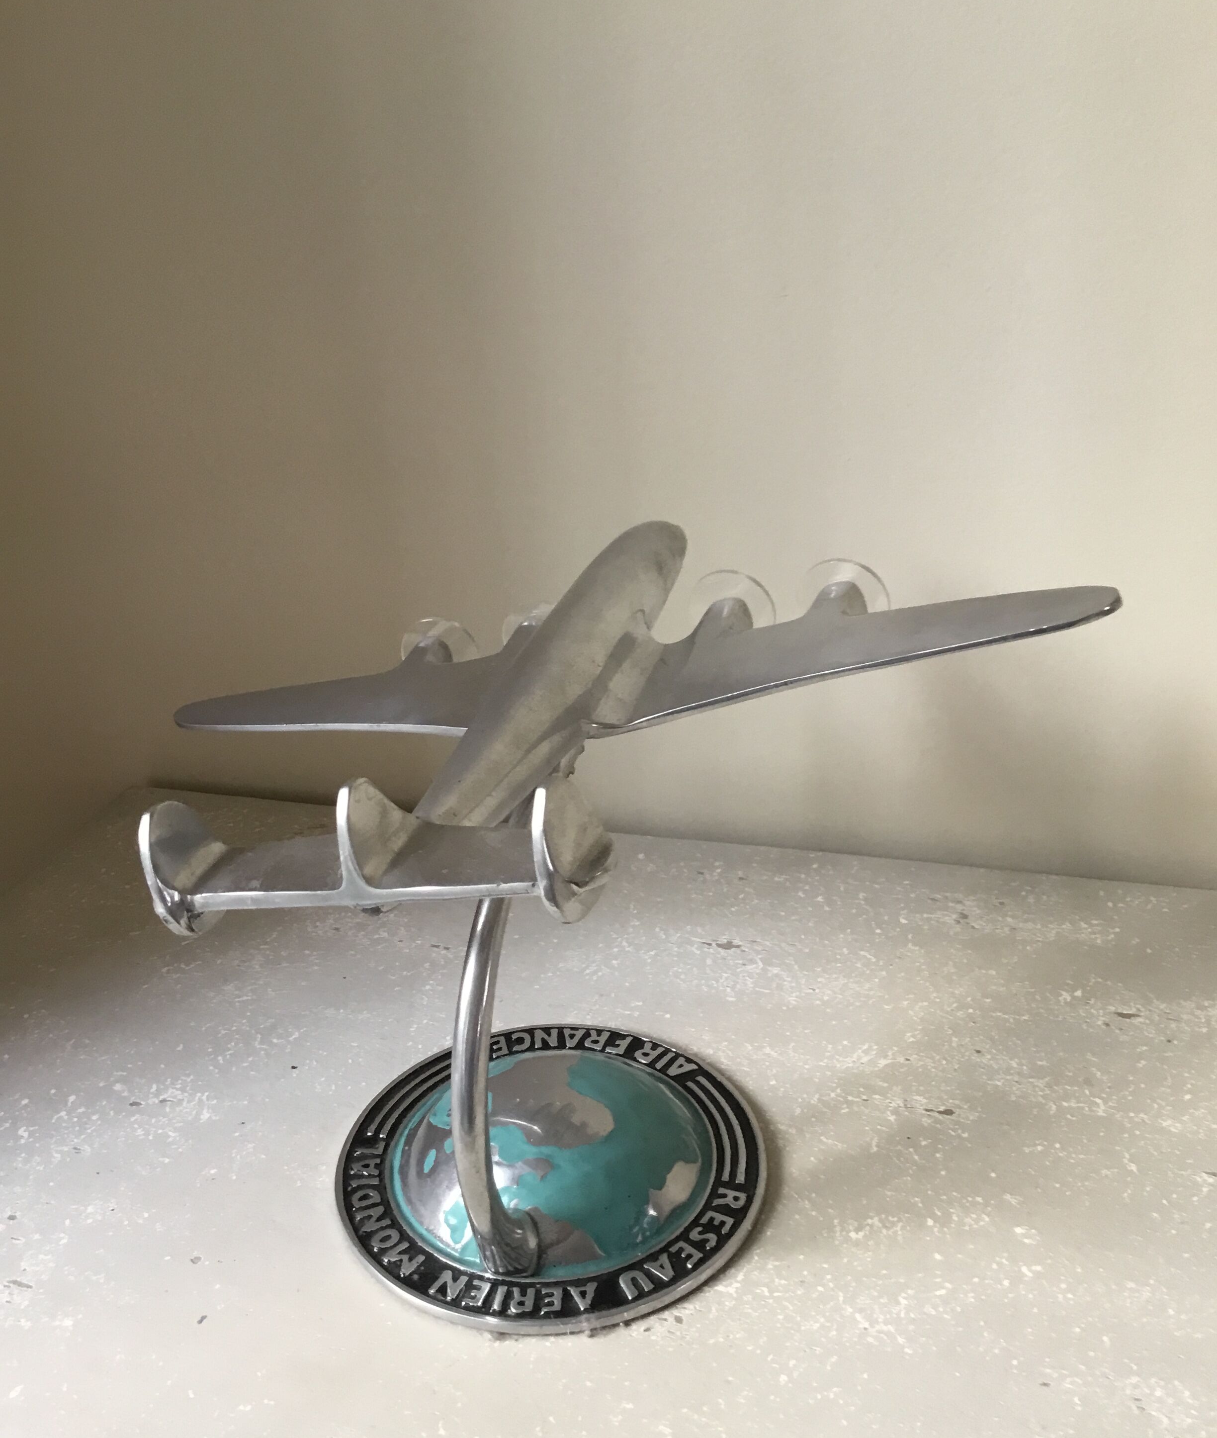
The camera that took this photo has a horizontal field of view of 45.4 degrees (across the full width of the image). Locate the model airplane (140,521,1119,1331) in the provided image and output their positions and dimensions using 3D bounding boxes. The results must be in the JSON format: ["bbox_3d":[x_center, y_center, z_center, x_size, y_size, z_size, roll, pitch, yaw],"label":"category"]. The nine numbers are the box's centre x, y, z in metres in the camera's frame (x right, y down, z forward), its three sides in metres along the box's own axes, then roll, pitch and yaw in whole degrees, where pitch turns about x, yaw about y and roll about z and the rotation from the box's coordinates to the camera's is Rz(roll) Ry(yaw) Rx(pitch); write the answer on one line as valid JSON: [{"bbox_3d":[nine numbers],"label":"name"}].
[{"bbox_3d":[-0.017,0.037,0.527,0.361,0.207,0.285,8,26,20],"label":"model airplane"}]

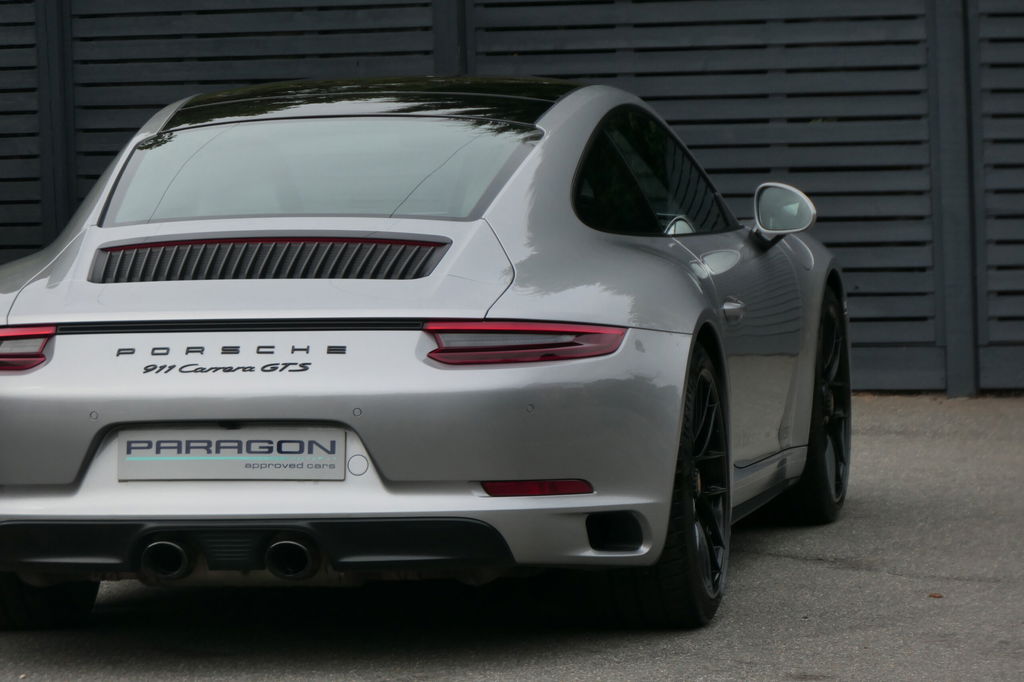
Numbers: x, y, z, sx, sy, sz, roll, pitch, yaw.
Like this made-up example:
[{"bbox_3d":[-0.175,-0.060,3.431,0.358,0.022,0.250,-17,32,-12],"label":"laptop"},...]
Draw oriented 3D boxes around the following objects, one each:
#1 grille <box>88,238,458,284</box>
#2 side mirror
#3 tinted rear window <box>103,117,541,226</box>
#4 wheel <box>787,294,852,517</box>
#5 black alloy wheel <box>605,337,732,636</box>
[{"bbox_3d":[-0.561,-0.169,15.079,0.830,0.060,0.210,-1,26,11],"label":"grille"},{"bbox_3d":[0.710,-0.339,17.030,0.175,0.145,0.120,-1,4,11],"label":"side mirror"},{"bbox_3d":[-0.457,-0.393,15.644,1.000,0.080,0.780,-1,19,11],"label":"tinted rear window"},{"bbox_3d":[0.770,0.169,18.040,0.250,0.675,0.675,-1,4,10],"label":"wheel"},{"bbox_3d":[0.332,0.337,15.635,0.305,0.690,0.690,-1,4,11],"label":"black alloy wheel"}]

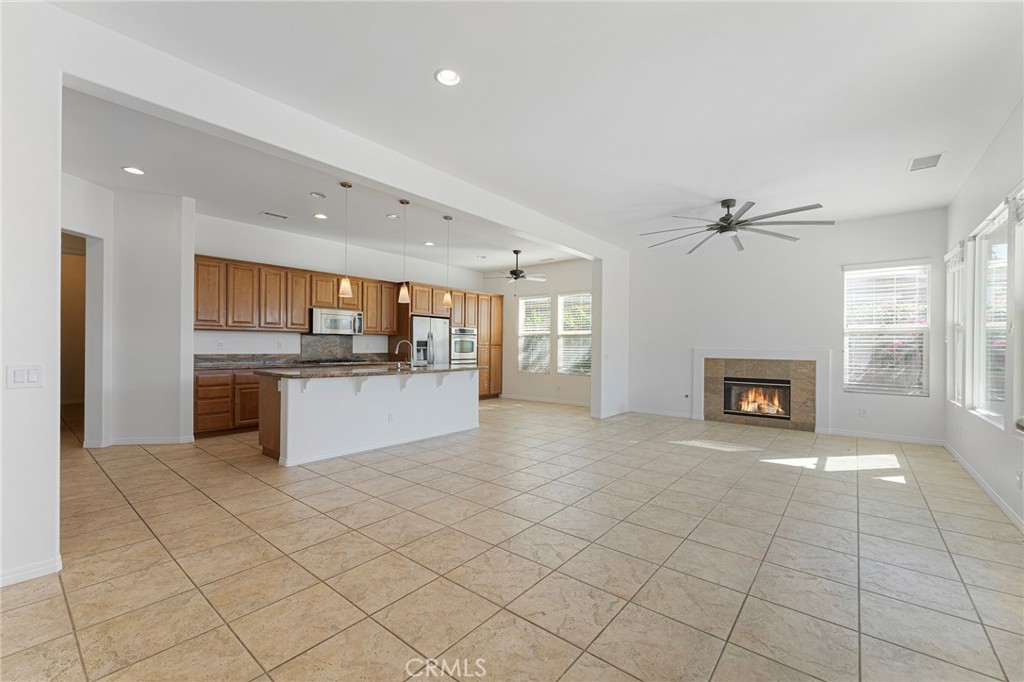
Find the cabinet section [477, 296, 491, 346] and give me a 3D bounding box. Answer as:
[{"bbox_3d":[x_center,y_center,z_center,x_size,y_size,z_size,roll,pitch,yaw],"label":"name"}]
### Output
[{"bbox_3d":[-0.752,-0.428,8.315,0.500,1.040,0.374,0,-1,40],"label":"cabinet section"}]

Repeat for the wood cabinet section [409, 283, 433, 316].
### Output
[{"bbox_3d":[-1.771,-0.717,7.138,0.500,0.514,0.461,0,-1,40],"label":"wood cabinet section"}]

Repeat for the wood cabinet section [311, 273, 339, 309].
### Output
[{"bbox_3d":[-2.927,-0.746,6.075,0.330,0.505,0.404,0,-1,40],"label":"wood cabinet section"}]

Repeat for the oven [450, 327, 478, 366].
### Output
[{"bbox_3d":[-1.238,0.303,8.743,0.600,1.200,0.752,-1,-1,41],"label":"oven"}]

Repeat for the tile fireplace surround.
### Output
[{"bbox_3d":[3.862,0.810,6.295,1.506,1.056,0.100,0,-1,36],"label":"tile fireplace surround"}]

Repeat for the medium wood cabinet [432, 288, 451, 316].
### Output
[{"bbox_3d":[-1.635,-0.788,8.259,0.550,0.569,0.465,-1,-1,41],"label":"medium wood cabinet"}]

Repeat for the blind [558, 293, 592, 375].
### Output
[{"bbox_3d":[1.320,-0.121,8.168,0.830,1.621,0.070,-1,-1,41],"label":"blind"}]

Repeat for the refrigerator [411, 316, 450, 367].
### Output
[{"bbox_3d":[-1.843,0.420,8.031,0.720,1.740,0.900,0,-1,41],"label":"refrigerator"}]

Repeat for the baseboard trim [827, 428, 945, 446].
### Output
[{"bbox_3d":[5.052,1.296,5.440,1.183,0.092,0.022,0,-1,36],"label":"baseboard trim"}]

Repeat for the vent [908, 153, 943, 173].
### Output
[{"bbox_3d":[4.026,-1.740,3.876,0.230,0.025,0.390,0,-1,41],"label":"vent"}]

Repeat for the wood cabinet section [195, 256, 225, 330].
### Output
[{"bbox_3d":[-3.850,-0.580,5.006,0.330,0.875,0.342,0,-1,40],"label":"wood cabinet section"}]

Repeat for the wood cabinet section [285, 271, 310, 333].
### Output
[{"bbox_3d":[-3.170,-0.568,5.793,0.330,0.870,0.330,0,-1,40],"label":"wood cabinet section"}]

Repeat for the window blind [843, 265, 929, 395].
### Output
[{"bbox_3d":[4.880,-0.121,5.220,0.808,1.633,0.070,-1,-1,41],"label":"window blind"}]

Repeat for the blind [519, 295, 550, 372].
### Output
[{"bbox_3d":[0.521,-0.119,8.855,0.891,1.668,0.070,-1,-1,41],"label":"blind"}]

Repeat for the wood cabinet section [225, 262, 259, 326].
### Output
[{"bbox_3d":[-3.619,-0.576,5.273,0.330,0.874,0.363,0,-1,40],"label":"wood cabinet section"}]

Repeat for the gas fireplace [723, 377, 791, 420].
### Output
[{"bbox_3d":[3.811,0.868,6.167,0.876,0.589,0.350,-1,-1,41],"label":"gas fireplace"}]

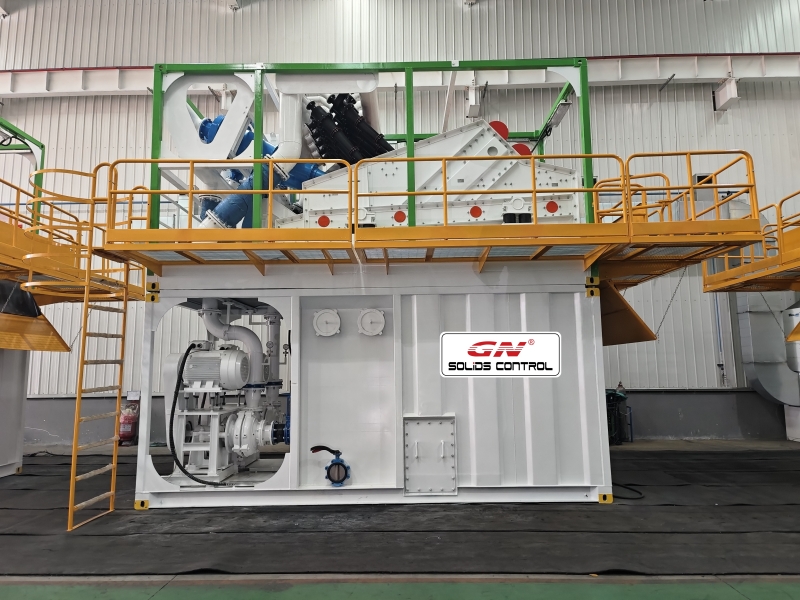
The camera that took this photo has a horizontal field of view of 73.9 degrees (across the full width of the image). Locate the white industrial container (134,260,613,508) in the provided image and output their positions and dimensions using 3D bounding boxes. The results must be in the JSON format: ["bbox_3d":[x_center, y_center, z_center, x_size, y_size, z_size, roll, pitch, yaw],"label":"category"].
[{"bbox_3d":[-0.341,1.276,8.133,6.058,3.020,2.420,-1,-7,0],"label":"white industrial container"}]

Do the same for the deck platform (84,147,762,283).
[{"bbox_3d":[0.351,-0.931,8.002,7.800,1.190,3.380,-1,-7,0],"label":"deck platform"}]

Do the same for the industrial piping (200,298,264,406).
[{"bbox_3d":[-2.341,0.733,7.434,0.870,1.500,0.300,-1,-7,0],"label":"industrial piping"}]

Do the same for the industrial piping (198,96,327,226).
[{"bbox_3d":[-2.067,-1.927,8.241,1.850,2.150,1.150,-1,-7,0],"label":"industrial piping"}]

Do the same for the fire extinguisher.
[{"bbox_3d":[-6.236,2.818,12.241,0.480,1.120,0.450,-1,-7,0],"label":"fire extinguisher"}]

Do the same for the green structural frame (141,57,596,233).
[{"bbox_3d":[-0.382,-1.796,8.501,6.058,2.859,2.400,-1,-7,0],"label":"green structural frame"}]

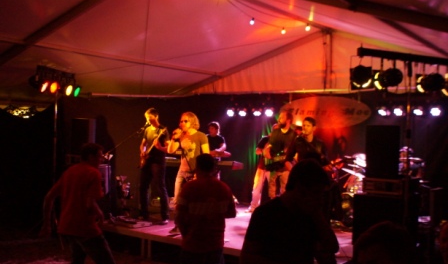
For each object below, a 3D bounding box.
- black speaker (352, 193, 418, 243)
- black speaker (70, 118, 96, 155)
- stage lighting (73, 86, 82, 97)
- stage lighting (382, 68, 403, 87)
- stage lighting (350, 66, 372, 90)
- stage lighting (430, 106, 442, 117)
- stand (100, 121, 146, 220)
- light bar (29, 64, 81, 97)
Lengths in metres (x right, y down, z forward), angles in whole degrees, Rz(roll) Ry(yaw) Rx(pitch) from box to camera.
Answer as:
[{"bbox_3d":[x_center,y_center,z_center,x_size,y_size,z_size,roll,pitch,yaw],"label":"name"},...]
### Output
[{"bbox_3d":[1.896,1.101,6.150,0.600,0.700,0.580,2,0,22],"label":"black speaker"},{"bbox_3d":[-2.305,0.077,8.600,0.340,0.590,0.320,2,0,9],"label":"black speaker"},{"bbox_3d":[-2.400,-0.671,8.400,0.250,0.190,0.190,23,8,21],"label":"stage lighting"},{"bbox_3d":[1.716,-0.555,5.400,0.200,0.210,0.260,2,-4,-12],"label":"stage lighting"},{"bbox_3d":[1.382,-0.548,5.250,0.210,0.220,0.260,2,-3,13],"label":"stage lighting"},{"bbox_3d":[3.784,-0.374,9.300,0.200,0.200,0.240,2,11,23],"label":"stage lighting"},{"bbox_3d":[-1.597,0.620,8.300,0.720,1.480,0.500,2,0,-12],"label":"stand"},{"bbox_3d":[-2.582,-0.778,8.050,0.300,0.400,1.150,2,0,15],"label":"light bar"}]

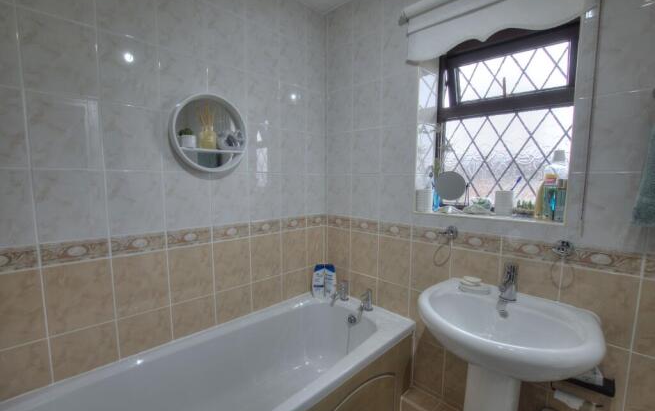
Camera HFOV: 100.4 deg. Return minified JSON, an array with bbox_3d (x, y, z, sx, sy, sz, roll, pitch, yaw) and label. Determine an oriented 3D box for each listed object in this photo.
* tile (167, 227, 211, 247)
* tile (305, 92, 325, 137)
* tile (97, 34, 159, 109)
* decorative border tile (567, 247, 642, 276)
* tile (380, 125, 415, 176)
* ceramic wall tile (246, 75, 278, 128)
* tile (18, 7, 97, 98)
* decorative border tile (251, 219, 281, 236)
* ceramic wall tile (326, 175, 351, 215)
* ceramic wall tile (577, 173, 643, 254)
[{"bbox_3d":[-0.652,0.150,1.304,0.198,0.080,0.010,-5,8,-42],"label":"tile"},{"bbox_3d":[-0.074,-0.587,1.727,0.146,0.257,0.009,-5,7,-42],"label":"tile"},{"bbox_3d":[-0.785,-0.530,1.086,0.200,0.258,0.009,-5,7,-42],"label":"tile"},{"bbox_3d":[0.951,0.186,0.951,0.200,0.077,0.009,5,7,43],"label":"decorative border tile"},{"bbox_3d":[0.376,-0.292,1.450,0.200,0.250,0.010,5,7,43],"label":"tile"},{"bbox_3d":[-0.350,-0.571,1.504,0.198,0.258,0.010,-5,8,-42],"label":"ceramic wall tile"},{"bbox_3d":[-0.929,-0.517,0.954,0.200,0.258,0.009,-5,7,-42],"label":"tile"},{"bbox_3d":[-0.356,0.130,1.574,0.198,0.077,0.010,-5,8,-41],"label":"decorative border tile"},{"bbox_3d":[0.074,-0.063,1.722,0.195,0.257,0.009,5,7,42],"label":"ceramic wall tile"},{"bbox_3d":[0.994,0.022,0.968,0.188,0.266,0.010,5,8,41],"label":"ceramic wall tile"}]

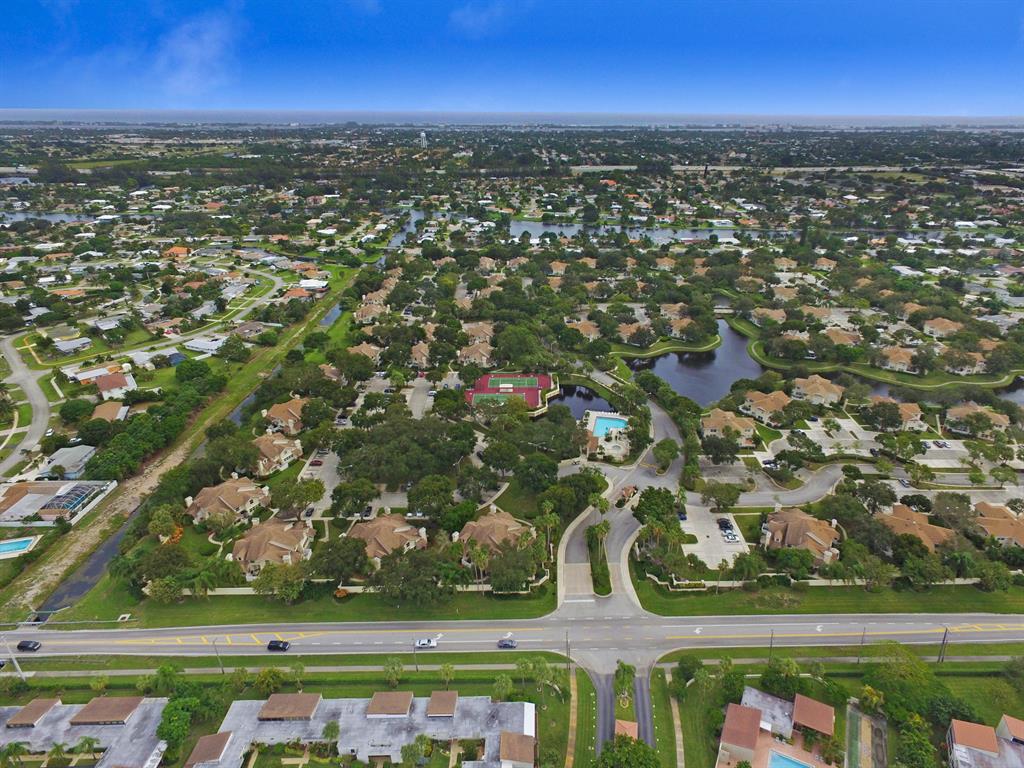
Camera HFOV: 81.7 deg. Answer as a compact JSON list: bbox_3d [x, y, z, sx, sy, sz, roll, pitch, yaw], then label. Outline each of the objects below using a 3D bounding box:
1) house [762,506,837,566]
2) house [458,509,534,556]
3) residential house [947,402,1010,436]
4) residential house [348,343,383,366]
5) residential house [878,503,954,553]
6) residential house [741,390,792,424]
[{"bbox_3d":[86.503,45.442,177.125,20.500,8.300,20.500,15,28,28],"label":"house"},{"bbox_3d":[-4.795,45.547,175.409,20.500,8.300,20.500,20,32,36],"label":"house"},{"bbox_3d":[192.001,14.618,245.062,22.000,8.300,18.000,10,27,20],"label":"residential house"},{"bbox_3d":[-75.910,-15.650,307.370,18.500,7.800,18.500,15,29,28],"label":"residential house"},{"bbox_3d":[121.502,44.479,179.765,21.000,8.300,20.000,11,27,22],"label":"residential house"},{"bbox_3d":[111.850,8.380,258.240,19.000,7.800,18.000,-11,27,-23],"label":"residential house"}]

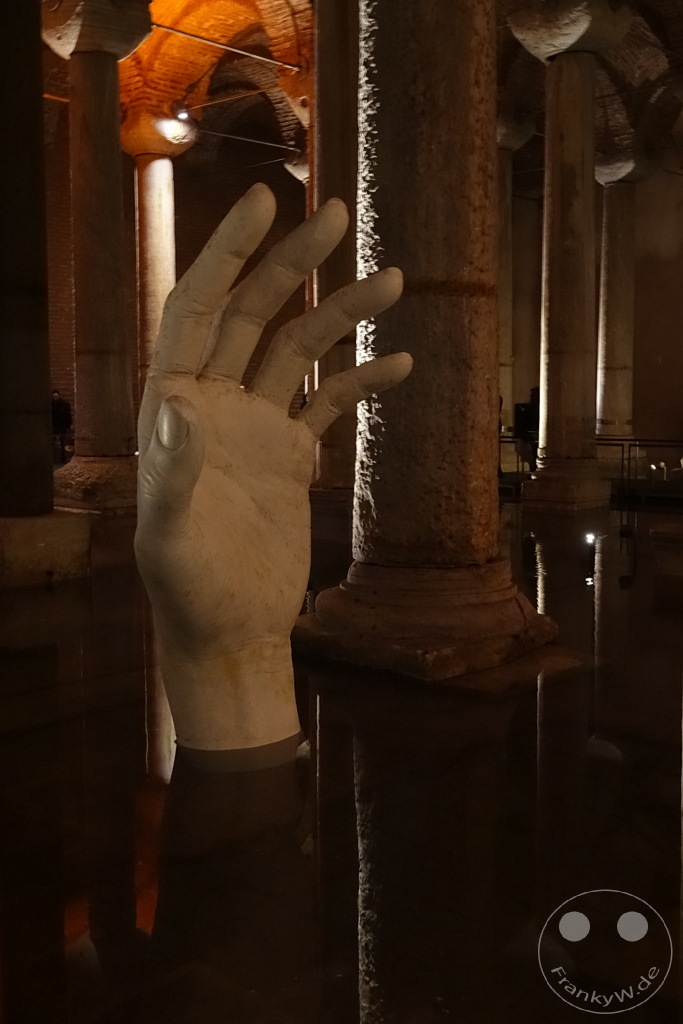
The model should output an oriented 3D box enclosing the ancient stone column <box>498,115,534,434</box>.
[{"bbox_3d":[3.173,-4.497,24.519,1.150,7.473,1.150,5,8,44],"label":"ancient stone column"}]

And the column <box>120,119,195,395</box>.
[{"bbox_3d":[-3.858,-4.515,24.573,1.200,7.522,1.200,5,8,44],"label":"column"}]

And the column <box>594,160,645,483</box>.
[{"bbox_3d":[6.623,-4.808,28.044,1.150,7.473,1.150,5,8,44],"label":"column"}]

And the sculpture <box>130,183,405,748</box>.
[{"bbox_3d":[-0.350,-0.101,5.146,1.030,2.550,1.050,-4,7,-35],"label":"sculpture"}]

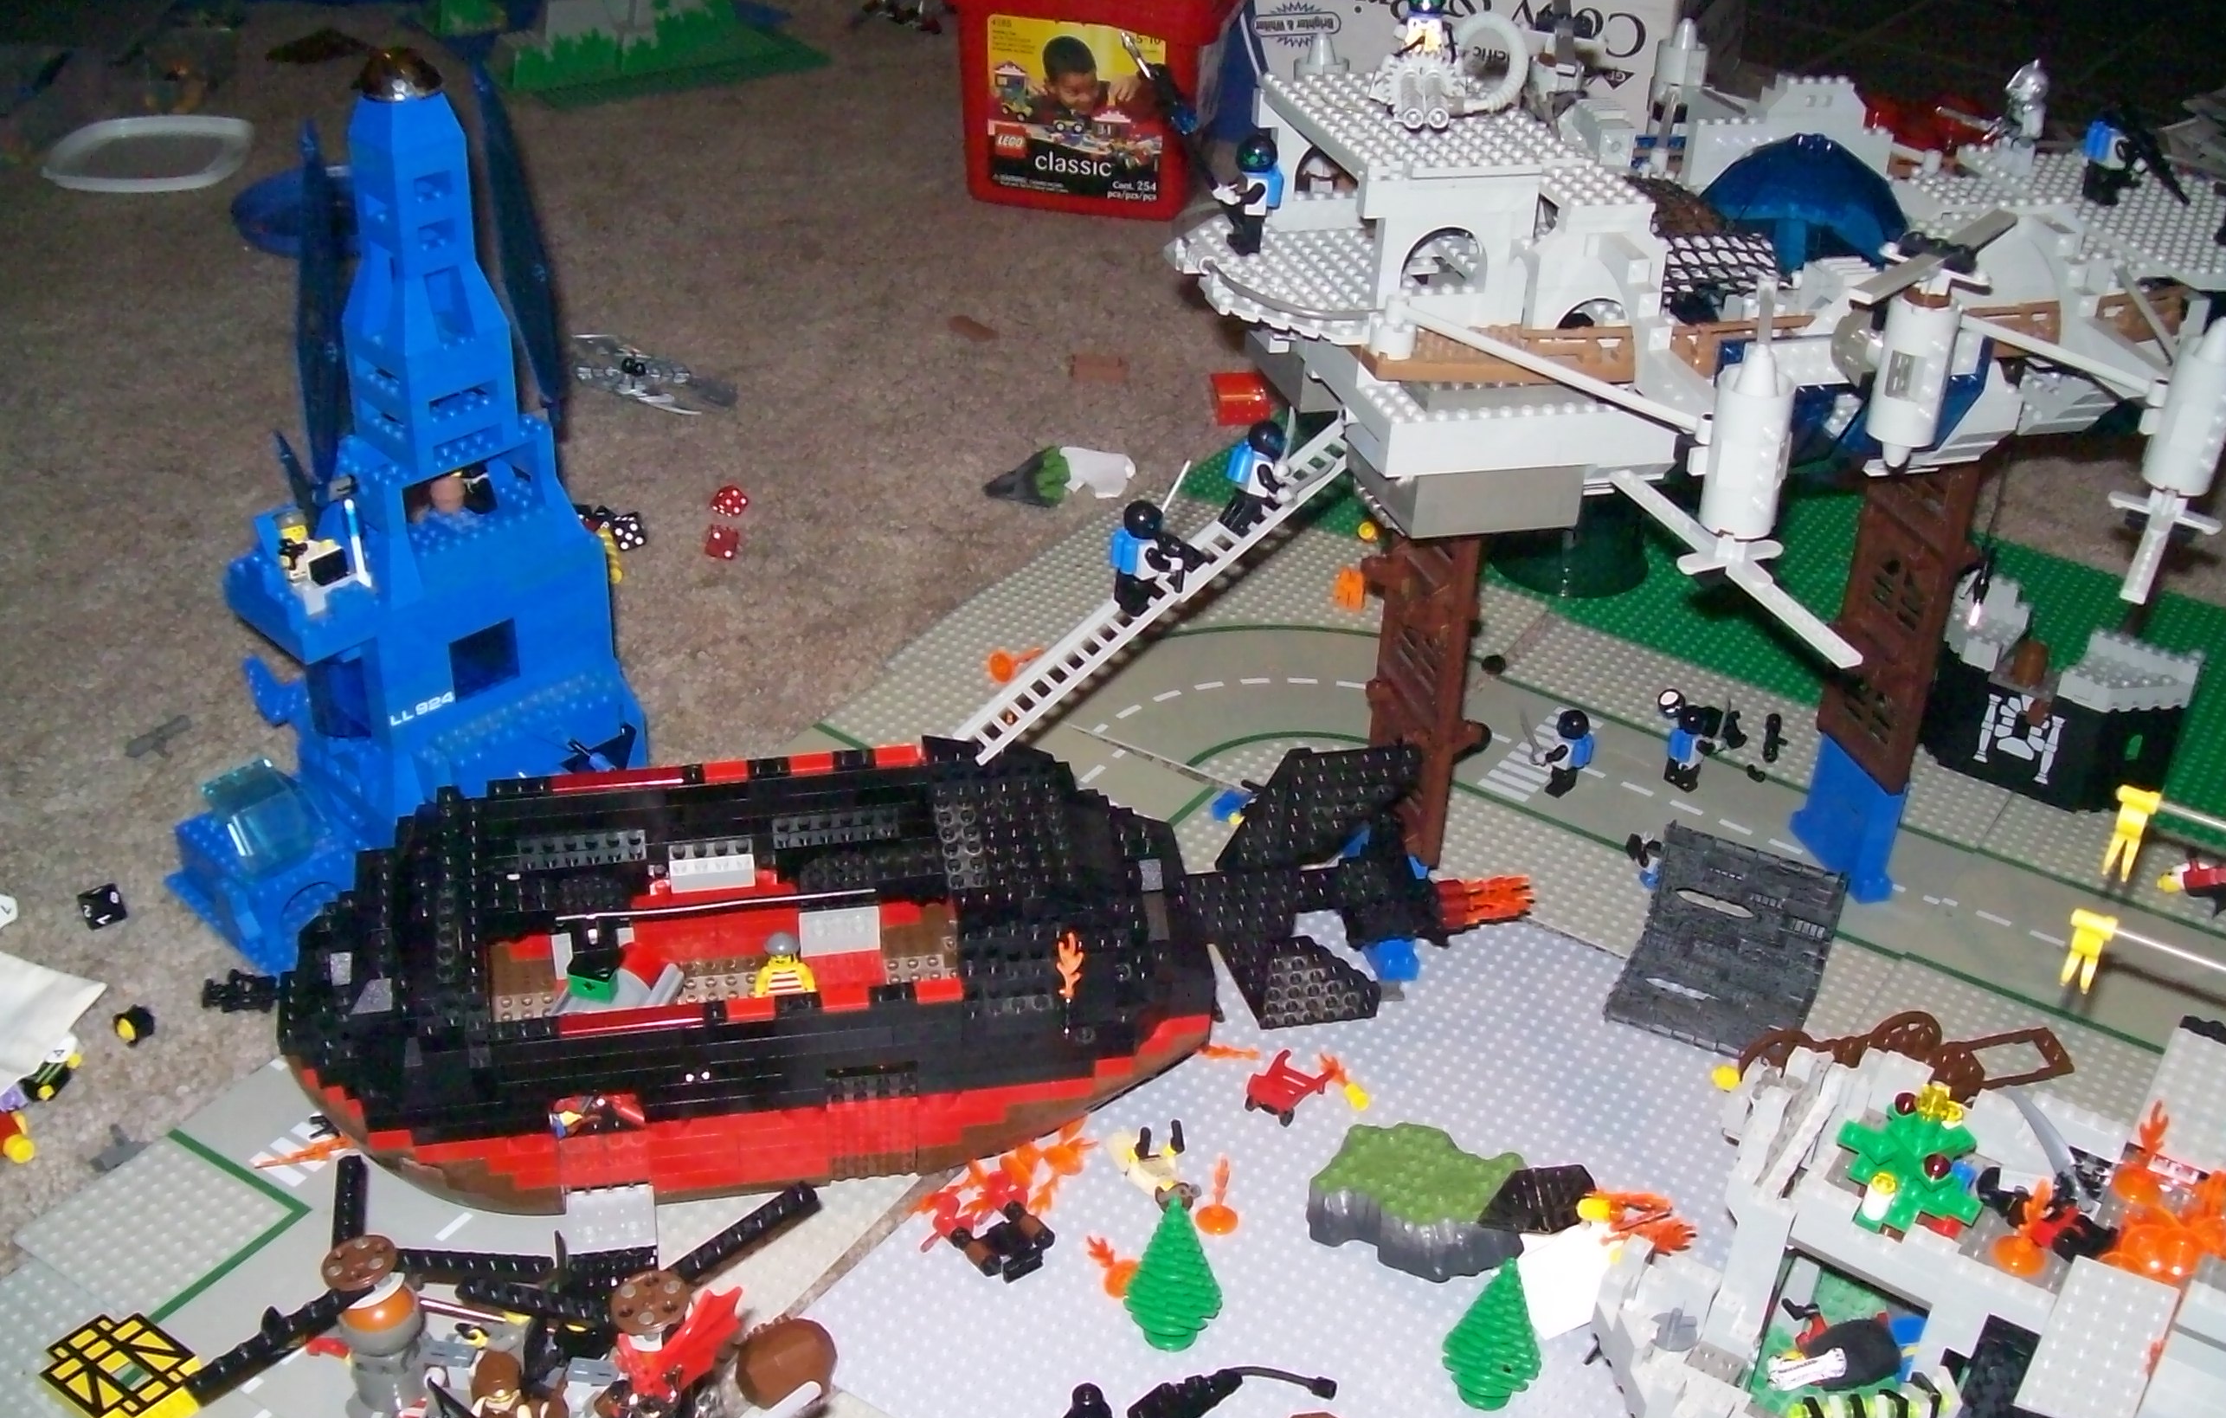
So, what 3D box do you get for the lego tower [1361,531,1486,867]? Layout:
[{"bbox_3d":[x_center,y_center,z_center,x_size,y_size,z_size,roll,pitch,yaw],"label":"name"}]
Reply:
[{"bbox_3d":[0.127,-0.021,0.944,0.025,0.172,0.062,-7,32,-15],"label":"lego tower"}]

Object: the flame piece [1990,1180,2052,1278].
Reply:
[{"bbox_3d":[0.278,0.157,0.707,0.017,0.034,0.017,1,31,-1],"label":"flame piece"}]

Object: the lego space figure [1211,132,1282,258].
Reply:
[{"bbox_3d":[0.050,-0.190,0.850,0.024,0.043,0.025,-7,32,-15],"label":"lego space figure"}]

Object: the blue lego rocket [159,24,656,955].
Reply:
[{"bbox_3d":[-0.299,-0.091,0.970,0.140,0.372,0.202,26,39,34],"label":"blue lego rocket"}]

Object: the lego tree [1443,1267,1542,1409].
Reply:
[{"bbox_3d":[0.128,0.208,0.785,0.034,0.062,0.034,1,31,-1],"label":"lego tree"}]

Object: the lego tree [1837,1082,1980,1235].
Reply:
[{"bbox_3d":[0.251,0.140,0.721,0.045,0.056,0.045,21,36,29],"label":"lego tree"}]

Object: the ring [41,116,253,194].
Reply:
[{"bbox_3d":[-0.785,-0.452,1.887,0.158,0.011,0.168,-4,32,-7],"label":"ring"}]

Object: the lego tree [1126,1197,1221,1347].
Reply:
[{"bbox_3d":[0.021,0.194,0.802,0.034,0.064,0.034,1,31,-1],"label":"lego tree"}]

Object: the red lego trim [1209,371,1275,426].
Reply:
[{"bbox_3d":[0.081,-0.194,1.450,0.034,0.026,0.022,1,31,0],"label":"red lego trim"}]

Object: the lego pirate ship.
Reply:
[{"bbox_3d":[-0.066,0.083,0.859,0.474,0.162,0.134,-3,41,-12],"label":"lego pirate ship"}]

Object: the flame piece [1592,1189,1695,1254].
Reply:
[{"bbox_3d":[0.197,0.190,0.858,0.036,0.012,0.028,12,33,17],"label":"flame piece"}]

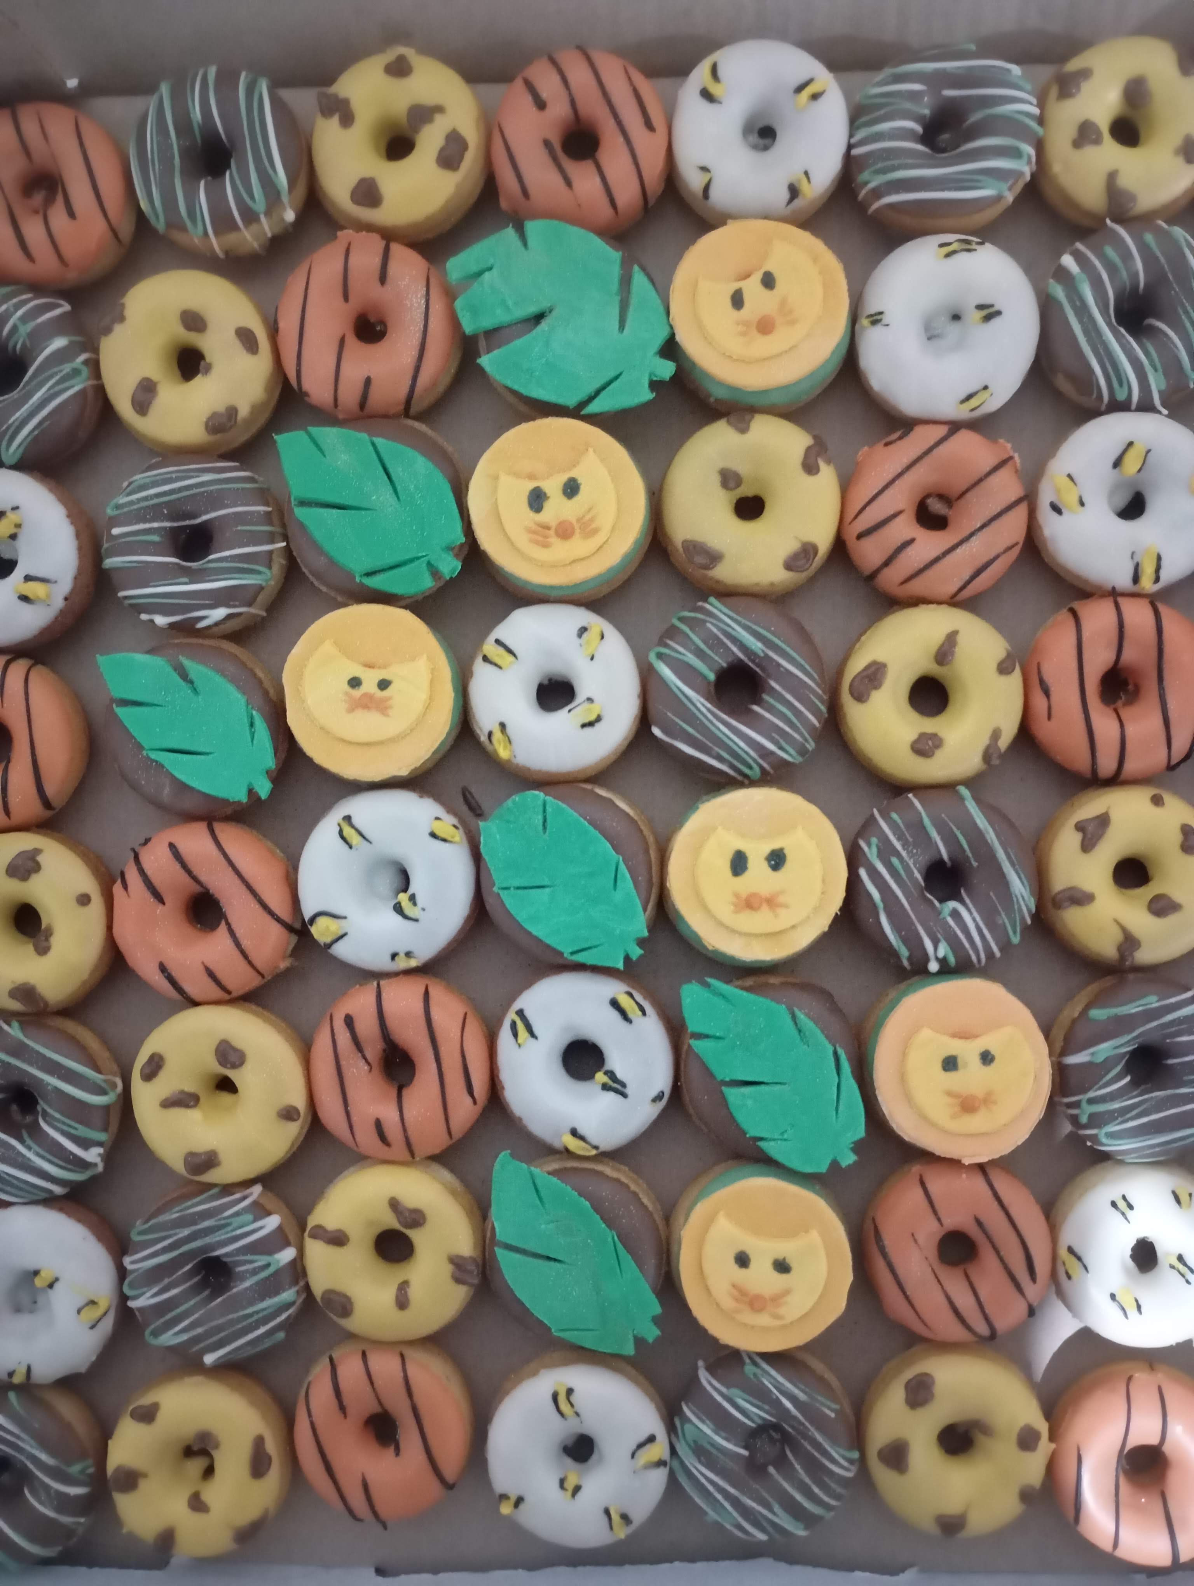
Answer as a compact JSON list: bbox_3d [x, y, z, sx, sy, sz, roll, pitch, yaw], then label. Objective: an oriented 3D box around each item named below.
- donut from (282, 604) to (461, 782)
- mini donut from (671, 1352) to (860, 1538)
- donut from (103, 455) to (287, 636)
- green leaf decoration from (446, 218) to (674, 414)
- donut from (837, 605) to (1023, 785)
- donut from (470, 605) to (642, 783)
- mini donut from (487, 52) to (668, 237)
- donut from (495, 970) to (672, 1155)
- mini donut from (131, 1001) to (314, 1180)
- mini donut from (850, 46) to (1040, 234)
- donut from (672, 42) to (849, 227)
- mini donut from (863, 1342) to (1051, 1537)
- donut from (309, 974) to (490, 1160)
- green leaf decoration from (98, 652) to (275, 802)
[{"bbox_3d":[-0.068,-0.030,0.385,0.053,0.027,0.053,0,90,3],"label":"donut"},{"bbox_3d":[0.045,0.175,0.346,0.051,0.022,0.051,0,86,3],"label":"mini donut"},{"bbox_3d":[-0.117,-0.072,0.373,0.052,0.022,0.052,0,86,3],"label":"donut"},{"bbox_3d":[-0.010,-0.133,0.359,0.072,0.005,0.049,34,89,5],"label":"green leaf decoration"},{"bbox_3d":[0.098,-0.029,0.378,0.054,0.025,0.054,0,90,3],"label":"donut"},{"bbox_3d":[-0.013,-0.030,0.393,0.053,0.025,0.053,0,88,1],"label":"donut"},{"bbox_3d":[-0.005,-0.194,0.384,0.053,0.025,0.053,0,90,3],"label":"mini donut"},{"bbox_3d":[-0.004,0.075,0.356,0.051,0.022,0.051,0,86,3],"label":"donut"},{"bbox_3d":[-0.114,0.090,0.387,0.053,0.025,0.053,0,90,3],"label":"mini donut"},{"bbox_3d":[0.103,-0.193,0.379,0.054,0.025,0.054,0,90,3],"label":"mini donut"},{"bbox_3d":[0.053,-0.215,0.419,0.057,0.026,0.057,0,88,1],"label":"donut"},{"bbox_3d":[0.113,0.203,0.404,0.057,0.026,0.057,0,88,1],"label":"mini donut"},{"bbox_3d":[-0.055,0.076,0.359,0.051,0.022,0.051,0,86,3],"label":"donut"},{"bbox_3d":[-0.114,-0.021,0.358,0.063,0.005,0.030,36,89,5],"label":"green leaf decoration"}]

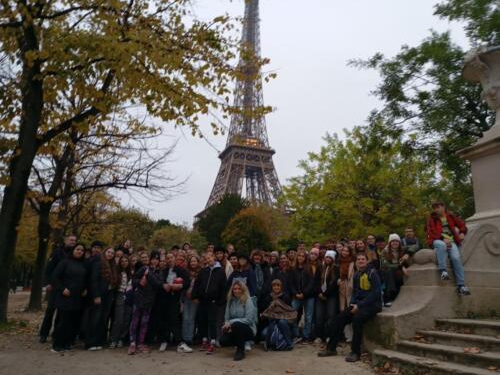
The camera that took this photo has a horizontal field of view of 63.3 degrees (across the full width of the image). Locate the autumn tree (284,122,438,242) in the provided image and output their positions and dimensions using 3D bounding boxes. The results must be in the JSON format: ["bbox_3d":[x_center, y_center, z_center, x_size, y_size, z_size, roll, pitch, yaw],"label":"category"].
[{"bbox_3d":[4.718,1.091,17.179,6.600,7.900,6.300,2,-12,0],"label":"autumn tree"}]

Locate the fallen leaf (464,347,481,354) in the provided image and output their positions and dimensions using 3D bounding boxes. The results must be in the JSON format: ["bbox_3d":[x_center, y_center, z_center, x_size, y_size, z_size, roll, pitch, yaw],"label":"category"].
[{"bbox_3d":[3.118,2.283,5.683,0.210,0.050,0.150,2,-12,0],"label":"fallen leaf"}]

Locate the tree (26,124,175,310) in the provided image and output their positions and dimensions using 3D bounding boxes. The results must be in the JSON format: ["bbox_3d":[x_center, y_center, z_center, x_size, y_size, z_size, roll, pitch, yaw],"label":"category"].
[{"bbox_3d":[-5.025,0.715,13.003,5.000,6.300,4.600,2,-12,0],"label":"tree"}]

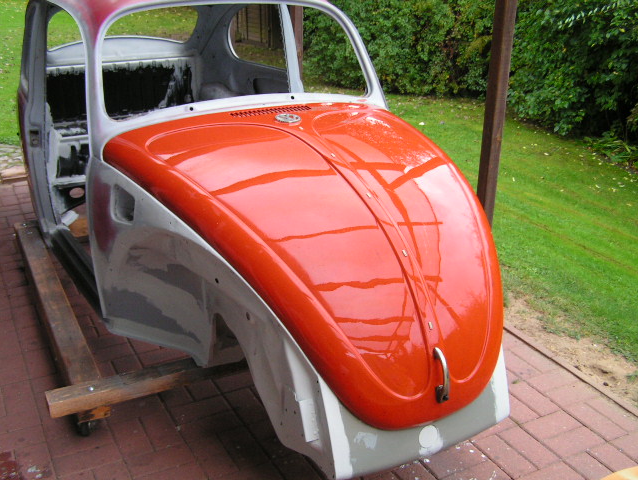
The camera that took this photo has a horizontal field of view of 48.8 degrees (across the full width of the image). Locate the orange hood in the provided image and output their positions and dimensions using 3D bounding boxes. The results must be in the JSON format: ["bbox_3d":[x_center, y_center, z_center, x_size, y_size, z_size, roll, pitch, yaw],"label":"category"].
[{"bbox_3d":[0.049,0.004,2.240,1.160,0.680,1.120,-11,24,-27],"label":"orange hood"}]

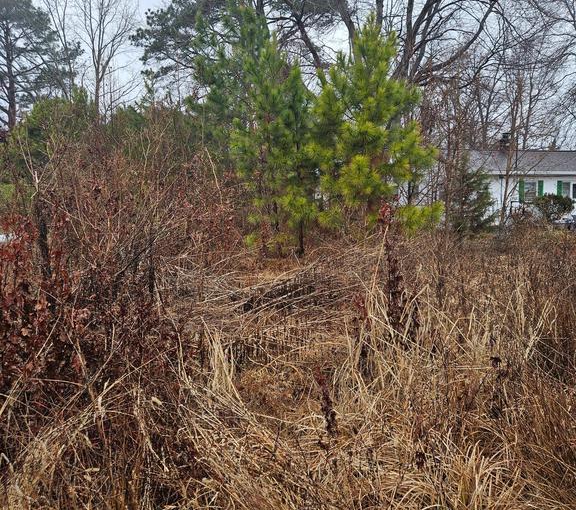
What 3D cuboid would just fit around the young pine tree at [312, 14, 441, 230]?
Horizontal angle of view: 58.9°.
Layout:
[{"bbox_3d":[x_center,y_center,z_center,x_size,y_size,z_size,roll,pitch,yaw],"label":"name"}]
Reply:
[{"bbox_3d":[1.880,-2.400,10.800,2.650,5.000,2.600,0,6,0],"label":"young pine tree"}]

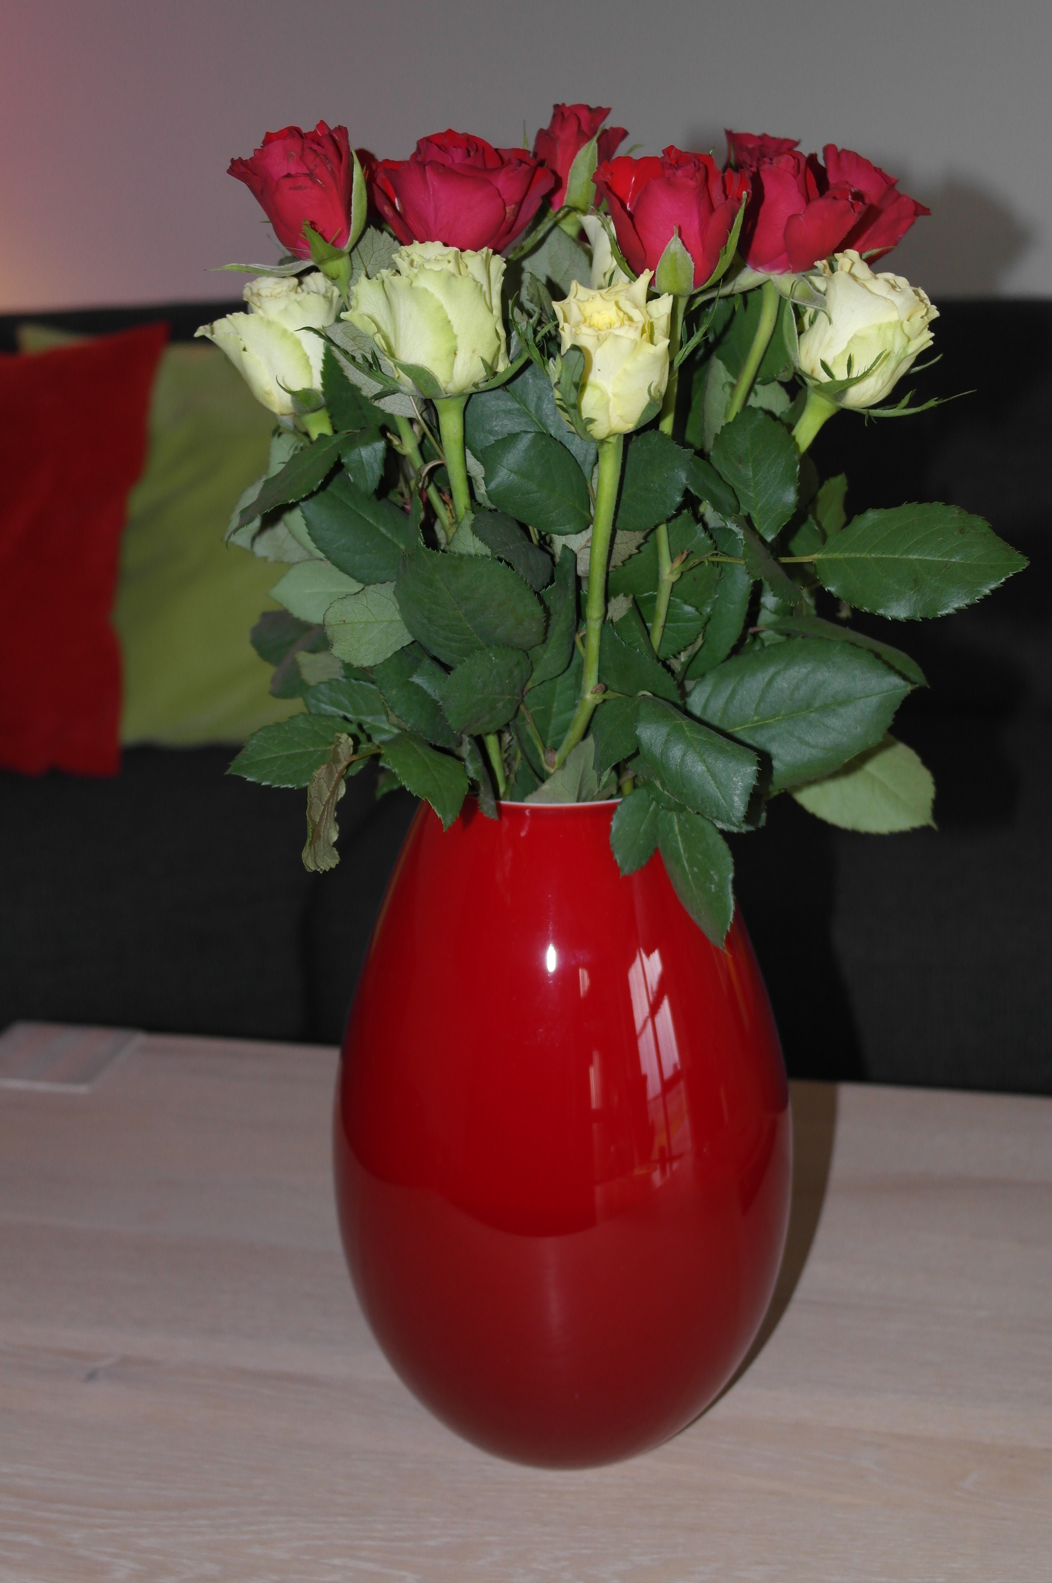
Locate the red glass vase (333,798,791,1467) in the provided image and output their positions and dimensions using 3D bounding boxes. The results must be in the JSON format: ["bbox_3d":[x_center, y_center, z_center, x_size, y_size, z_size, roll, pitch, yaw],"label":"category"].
[{"bbox_3d":[0.014,0.126,0.829,0.176,0.265,0.176,-1,13,0],"label":"red glass vase"}]

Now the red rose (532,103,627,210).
[{"bbox_3d":[0.020,-0.238,0.810,0.037,0.042,0.037,1,13,0],"label":"red rose"}]

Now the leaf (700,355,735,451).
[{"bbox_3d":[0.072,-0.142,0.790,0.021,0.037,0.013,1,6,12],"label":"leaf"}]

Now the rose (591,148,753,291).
[{"bbox_3d":[0.048,-0.190,0.717,0.052,0.049,0.050,-1,13,0],"label":"rose"}]

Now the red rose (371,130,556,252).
[{"bbox_3d":[-0.021,-0.204,0.738,0.063,0.046,0.060,-1,13,0],"label":"red rose"}]

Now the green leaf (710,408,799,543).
[{"bbox_3d":[0.078,-0.108,0.735,0.029,0.047,0.012,-6,-9,-8],"label":"green leaf"}]

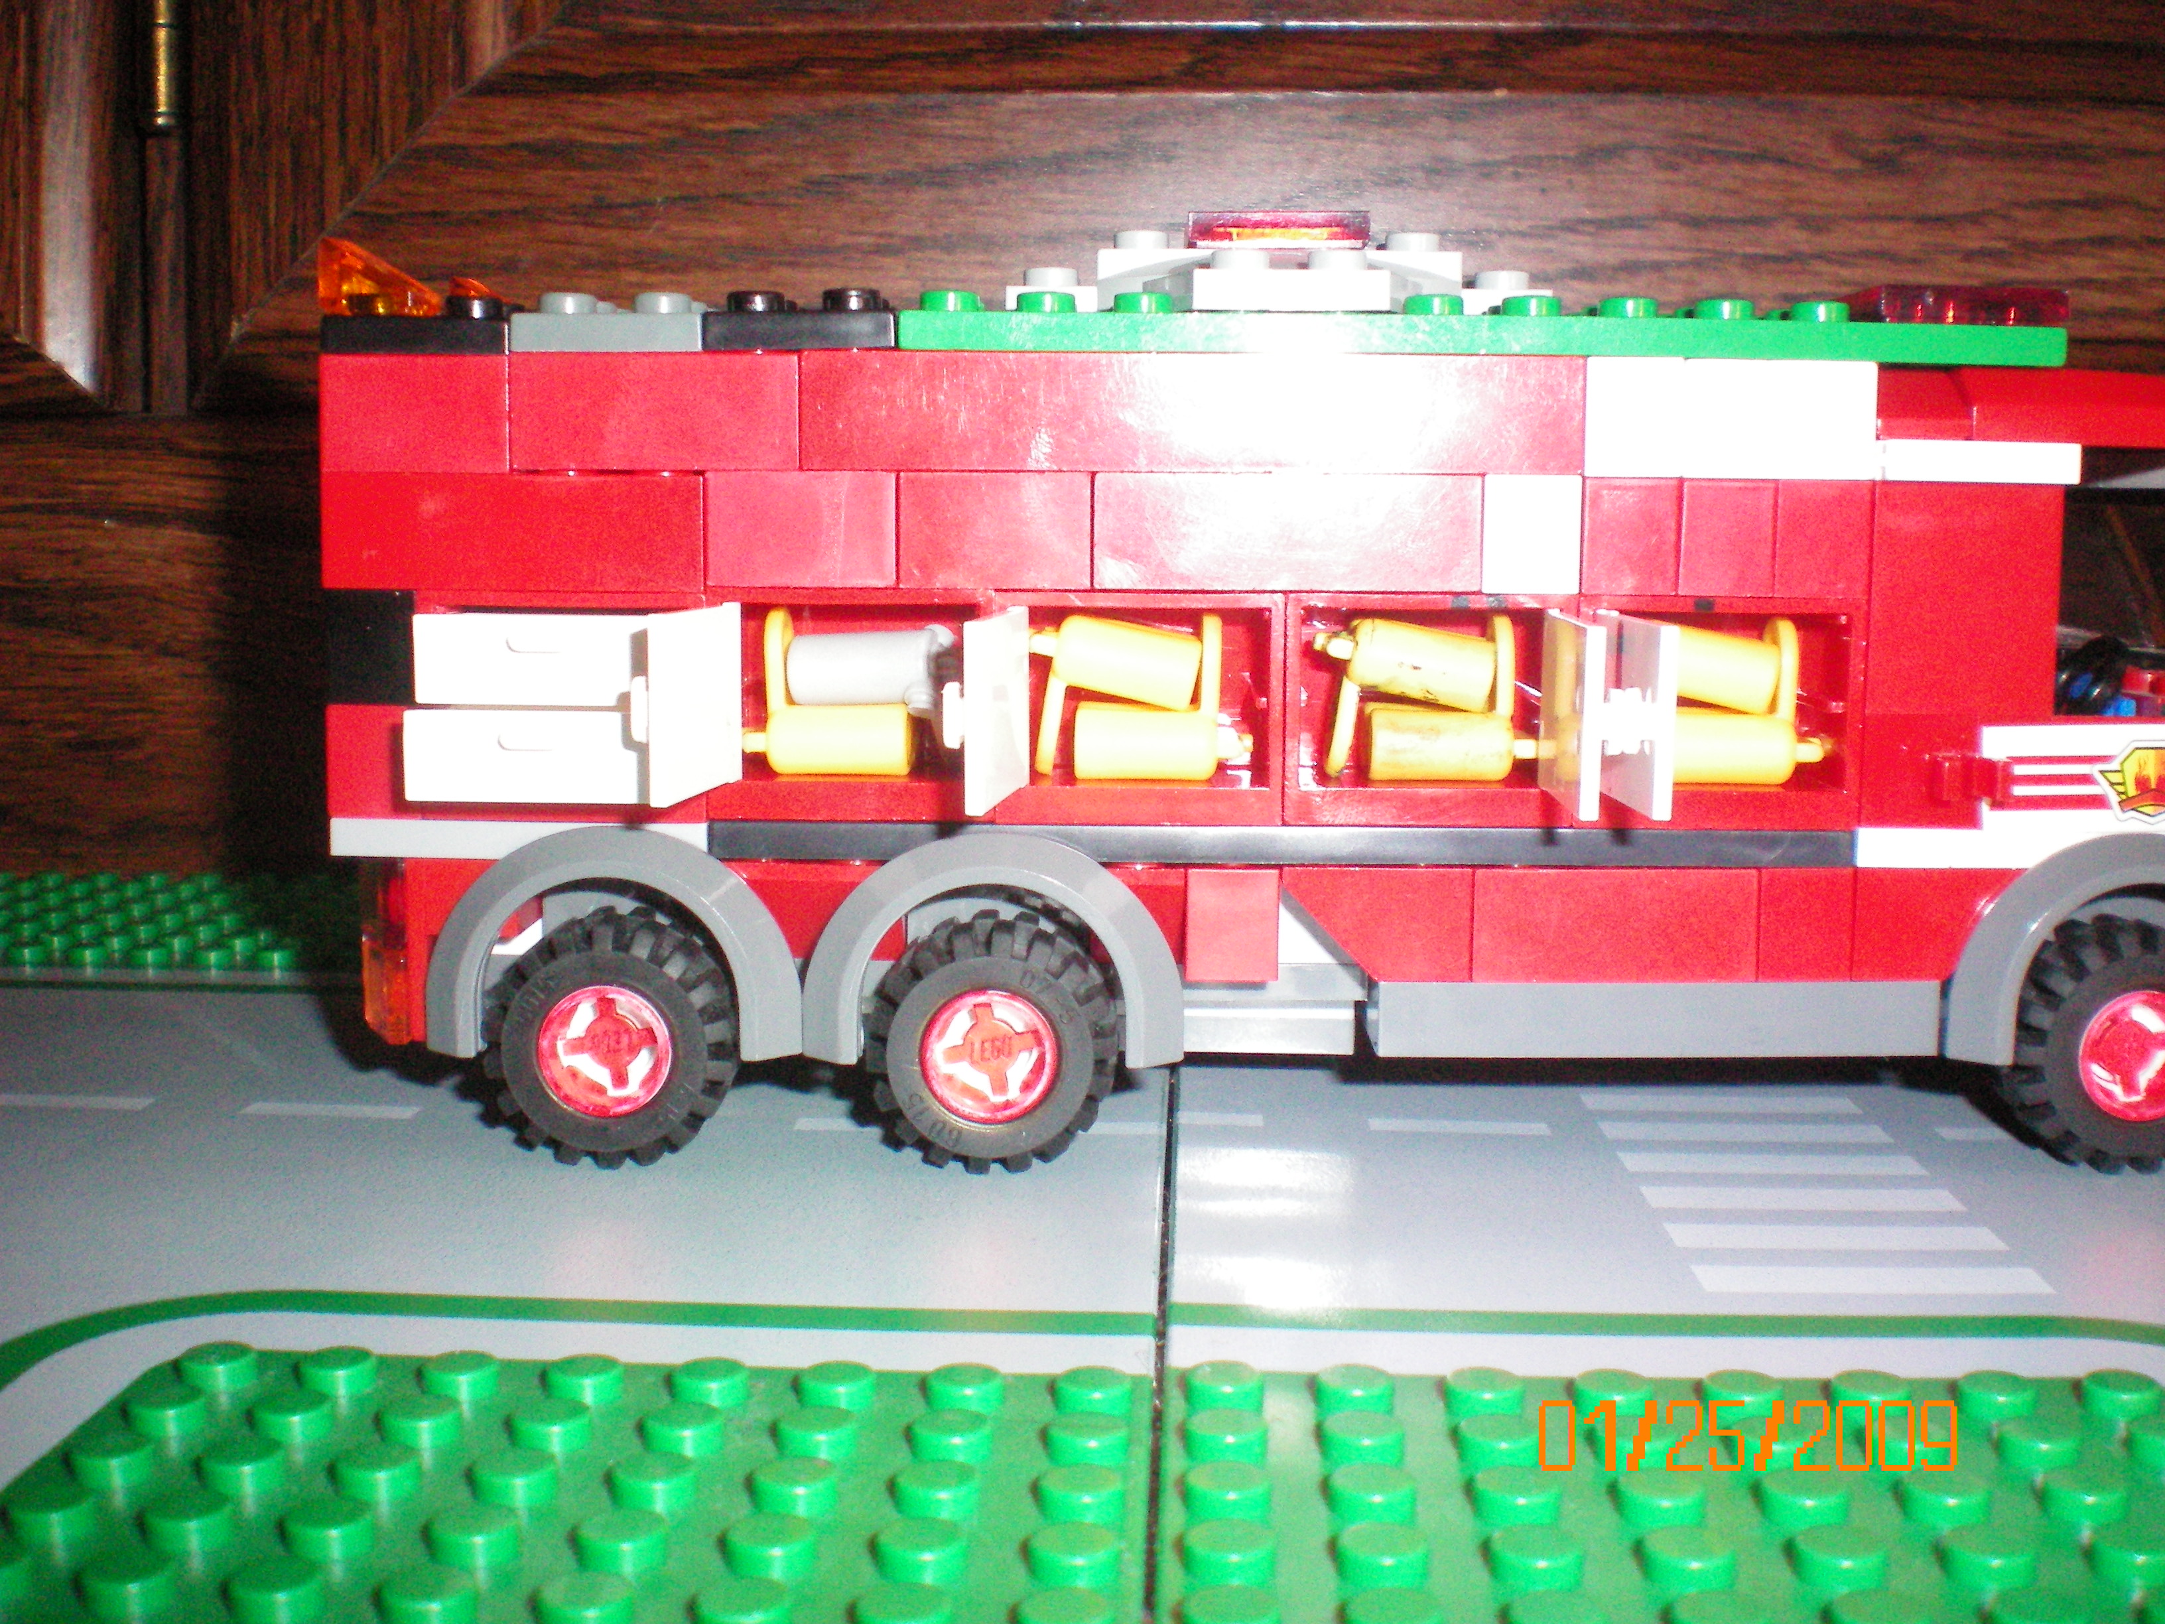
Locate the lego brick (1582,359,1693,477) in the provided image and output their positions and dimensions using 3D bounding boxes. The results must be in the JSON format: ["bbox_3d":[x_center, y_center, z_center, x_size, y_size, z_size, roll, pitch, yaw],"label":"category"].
[{"bbox_3d":[0.045,-0.033,0.197,0.008,0.010,0.008,0,7,1],"label":"lego brick"}]

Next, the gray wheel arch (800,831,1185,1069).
[{"bbox_3d":[-0.007,0.010,0.205,0.032,0.019,0.019,0,7,1],"label":"gray wheel arch"}]

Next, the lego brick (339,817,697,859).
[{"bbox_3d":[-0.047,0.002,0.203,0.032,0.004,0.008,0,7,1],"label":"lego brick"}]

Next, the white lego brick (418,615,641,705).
[{"bbox_3d":[-0.043,-0.013,0.197,0.021,0.007,0.013,0,6,1],"label":"white lego brick"}]

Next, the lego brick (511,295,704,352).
[{"bbox_3d":[-0.039,-0.041,0.206,0.016,0.005,0.023,0,6,1],"label":"lego brick"}]

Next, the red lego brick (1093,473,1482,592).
[{"bbox_3d":[0.017,-0.023,0.199,0.032,0.010,0.008,0,7,1],"label":"red lego brick"}]

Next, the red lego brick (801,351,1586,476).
[{"bbox_3d":[0.009,-0.033,0.196,0.064,0.010,0.008,1,7,1],"label":"red lego brick"}]

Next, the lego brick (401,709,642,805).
[{"bbox_3d":[-0.043,-0.005,0.195,0.021,0.007,0.013,0,6,1],"label":"lego brick"}]

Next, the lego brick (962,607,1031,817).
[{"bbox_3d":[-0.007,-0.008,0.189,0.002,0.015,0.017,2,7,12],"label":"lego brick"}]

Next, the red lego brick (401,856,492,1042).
[{"bbox_3d":[-0.053,0.011,0.204,0.008,0.016,0.008,0,7,1],"label":"red lego brick"}]

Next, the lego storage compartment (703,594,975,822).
[{"bbox_3d":[-0.019,-0.010,0.203,0.024,0.019,0.016,1,7,1],"label":"lego storage compartment"}]

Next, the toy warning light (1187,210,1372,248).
[{"bbox_3d":[0.017,-0.052,0.215,0.016,0.003,0.013,0,6,1],"label":"toy warning light"}]

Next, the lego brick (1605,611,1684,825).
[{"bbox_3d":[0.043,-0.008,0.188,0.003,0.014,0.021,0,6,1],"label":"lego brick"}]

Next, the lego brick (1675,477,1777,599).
[{"bbox_3d":[0.053,-0.023,0.198,0.008,0.010,0.008,0,7,1],"label":"lego brick"}]

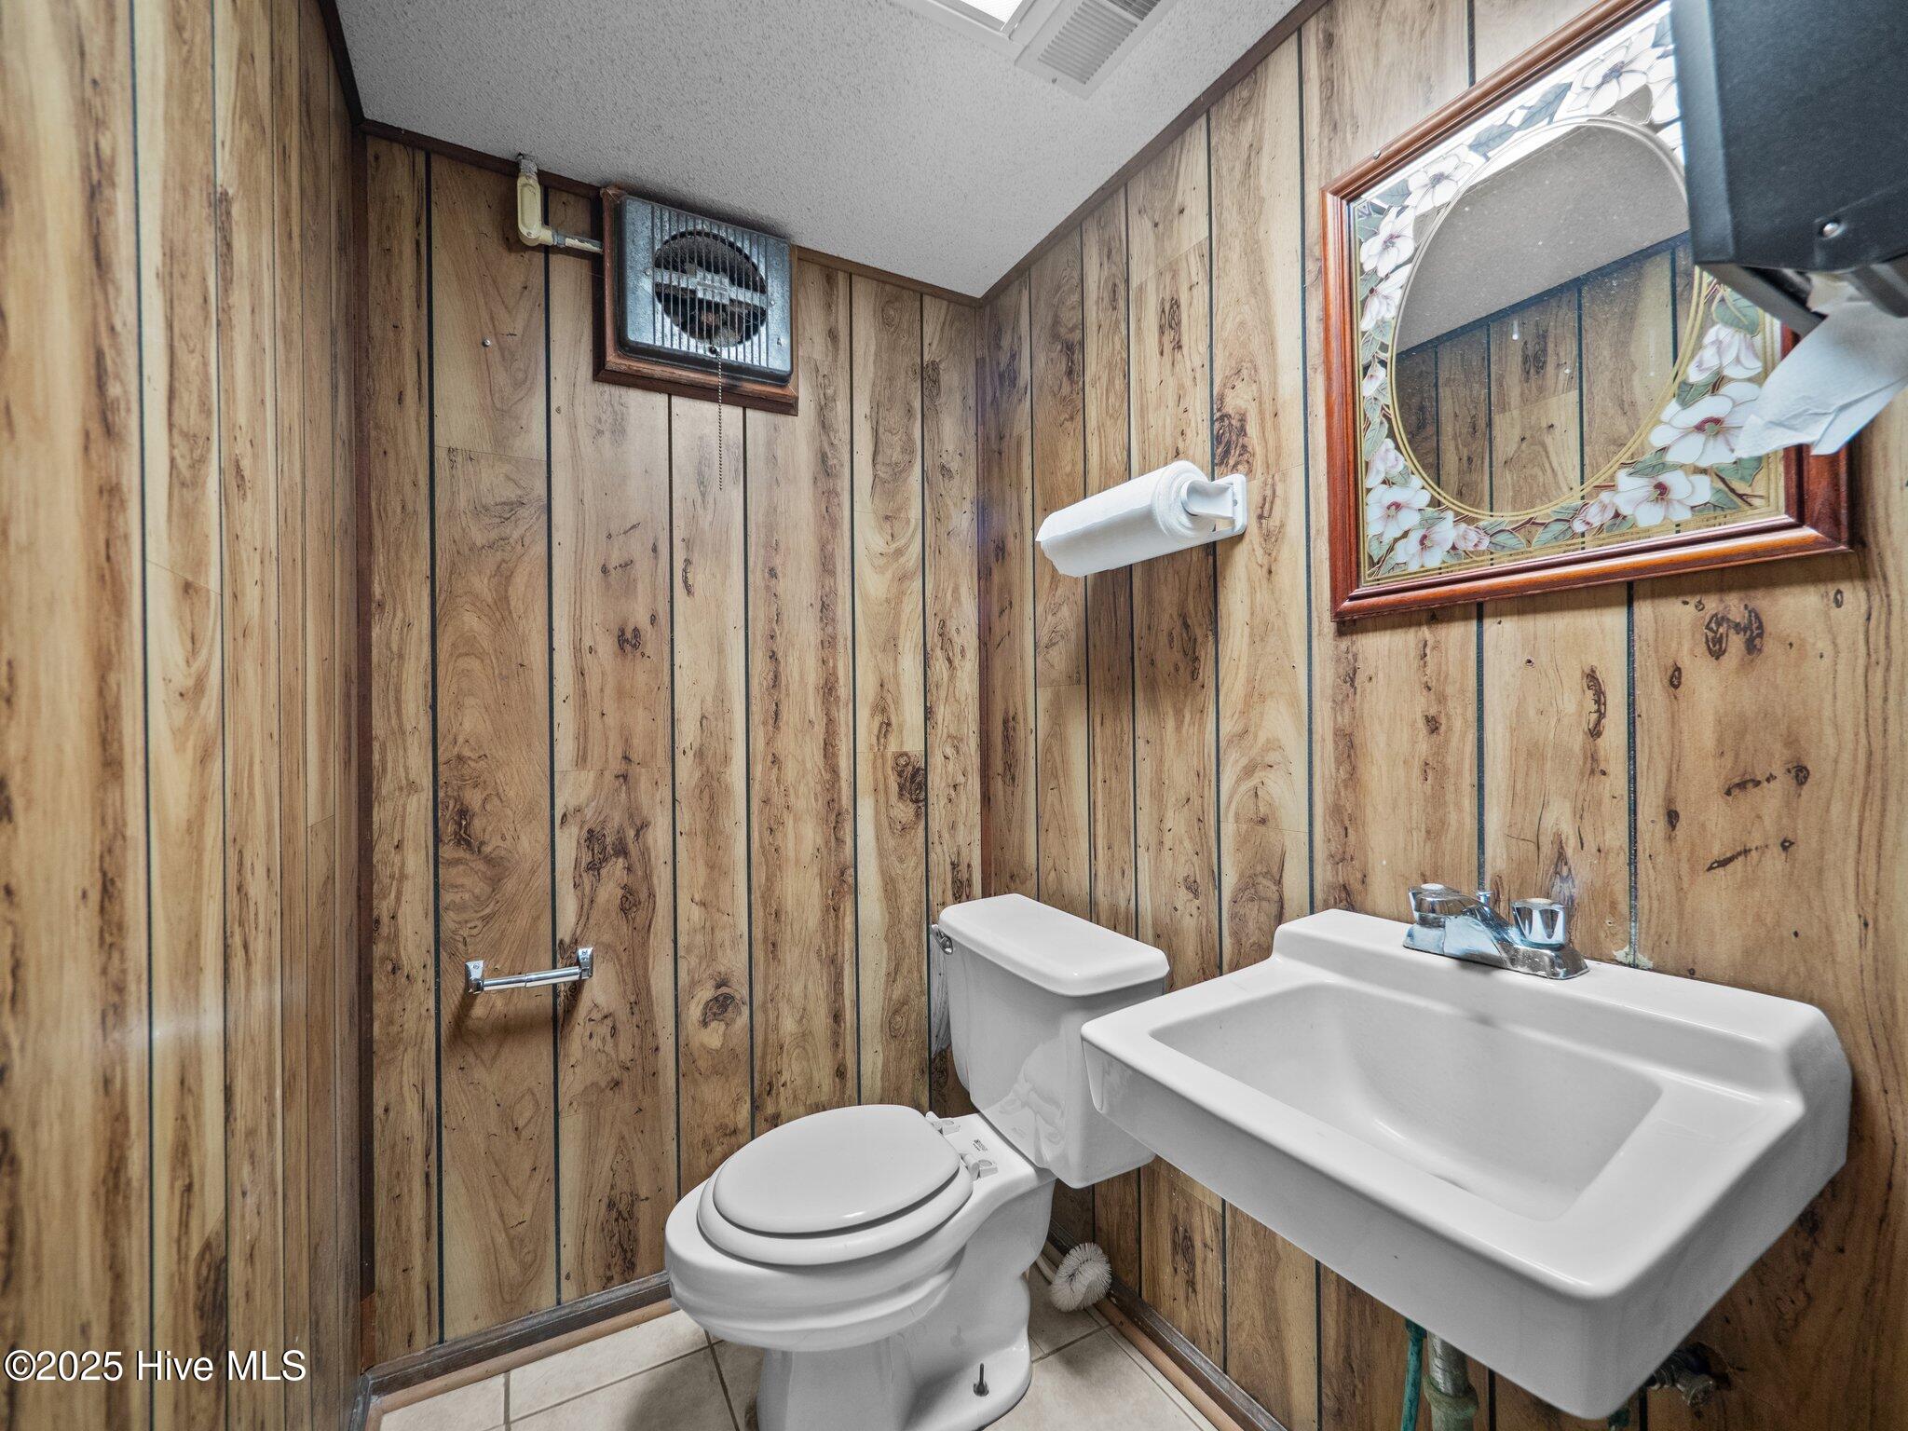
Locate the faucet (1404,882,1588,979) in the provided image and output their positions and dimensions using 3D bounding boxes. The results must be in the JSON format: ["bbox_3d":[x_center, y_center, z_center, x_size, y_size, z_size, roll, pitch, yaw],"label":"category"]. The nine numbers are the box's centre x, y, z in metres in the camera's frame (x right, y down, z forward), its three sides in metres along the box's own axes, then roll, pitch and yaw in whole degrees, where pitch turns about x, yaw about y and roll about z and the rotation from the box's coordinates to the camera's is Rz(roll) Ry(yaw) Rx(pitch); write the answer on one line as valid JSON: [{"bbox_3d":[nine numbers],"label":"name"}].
[{"bbox_3d":[0.545,0.214,0.790,0.100,0.071,0.157,0,-1,-29],"label":"faucet"}]

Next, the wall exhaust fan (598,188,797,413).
[{"bbox_3d":[-0.461,-0.764,1.434,0.373,0.321,0.088,0,-1,-29],"label":"wall exhaust fan"}]

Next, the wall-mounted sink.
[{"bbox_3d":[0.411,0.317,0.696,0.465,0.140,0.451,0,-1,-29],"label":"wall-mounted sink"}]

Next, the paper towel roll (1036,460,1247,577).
[{"bbox_3d":[0.281,-0.313,1.229,0.162,0.117,0.328,0,-1,-29],"label":"paper towel roll"}]

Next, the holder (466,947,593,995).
[{"bbox_3d":[-0.704,0.427,1.289,0.188,0.049,0.071,0,-1,-29],"label":"holder"}]

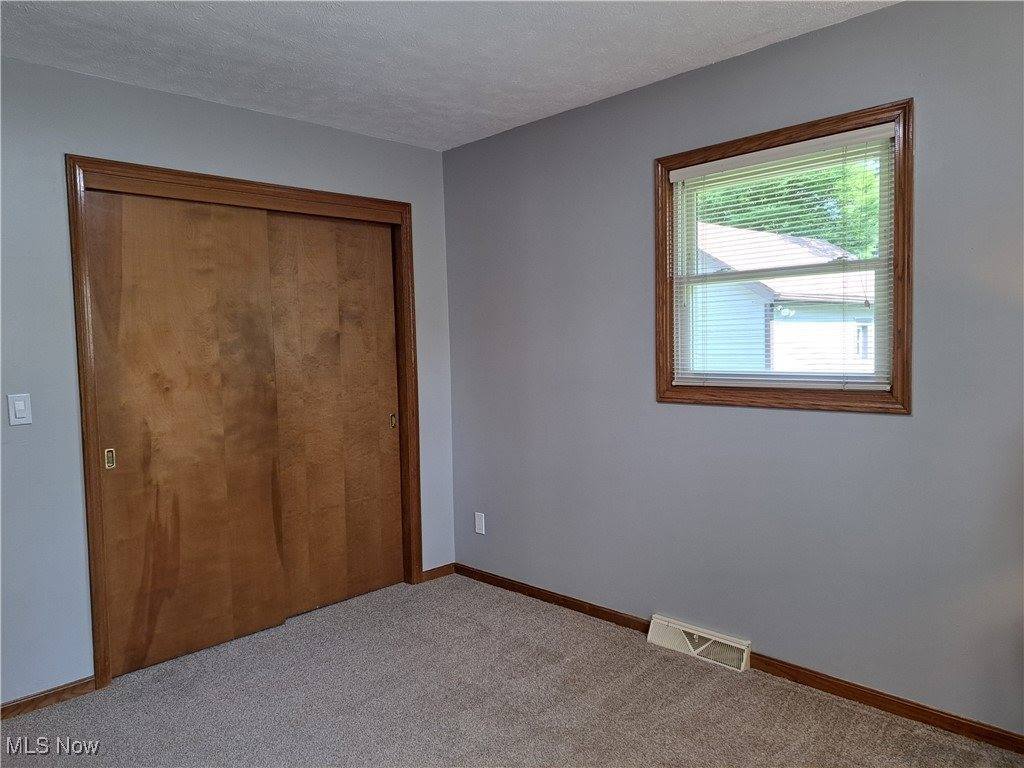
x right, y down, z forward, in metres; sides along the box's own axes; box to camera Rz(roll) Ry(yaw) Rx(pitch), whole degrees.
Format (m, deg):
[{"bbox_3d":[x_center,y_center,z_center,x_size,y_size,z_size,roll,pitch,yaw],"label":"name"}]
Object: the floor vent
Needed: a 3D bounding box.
[{"bbox_3d":[0.780,1.090,3.008,0.458,0.114,0.050,2,5,45],"label":"floor vent"}]

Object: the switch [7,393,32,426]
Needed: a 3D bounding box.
[{"bbox_3d":[-1.819,0.095,2.627,0.011,0.115,0.070,2,5,45],"label":"switch"}]

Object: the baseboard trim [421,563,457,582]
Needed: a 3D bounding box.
[{"bbox_3d":[-0.418,1.081,4.064,0.013,0.072,0.240,2,5,45],"label":"baseboard trim"}]

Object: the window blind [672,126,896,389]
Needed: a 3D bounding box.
[{"bbox_3d":[0.996,-0.436,2.721,0.868,0.902,0.035,2,5,45],"label":"window blind"}]

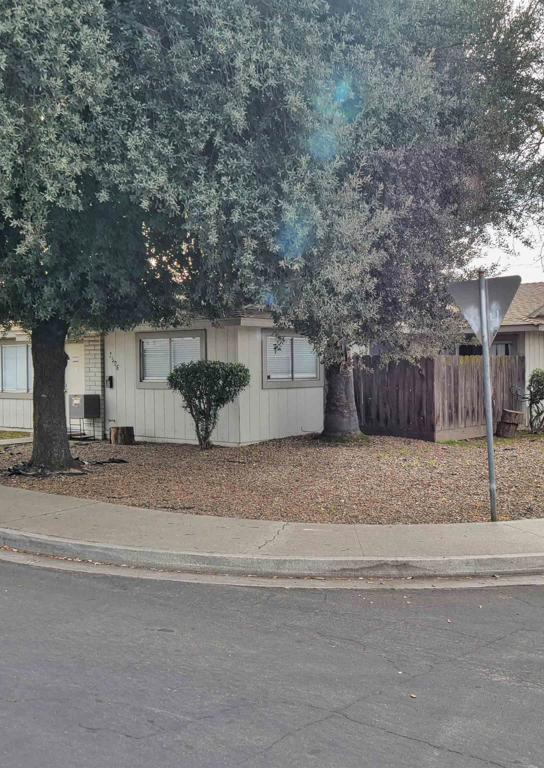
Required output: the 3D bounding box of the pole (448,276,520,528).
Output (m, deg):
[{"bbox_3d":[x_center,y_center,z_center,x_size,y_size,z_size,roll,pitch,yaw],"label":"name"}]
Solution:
[{"bbox_3d":[2.370,0.140,9.030,0.860,2.720,0.100,-2,1,38],"label":"pole"}]

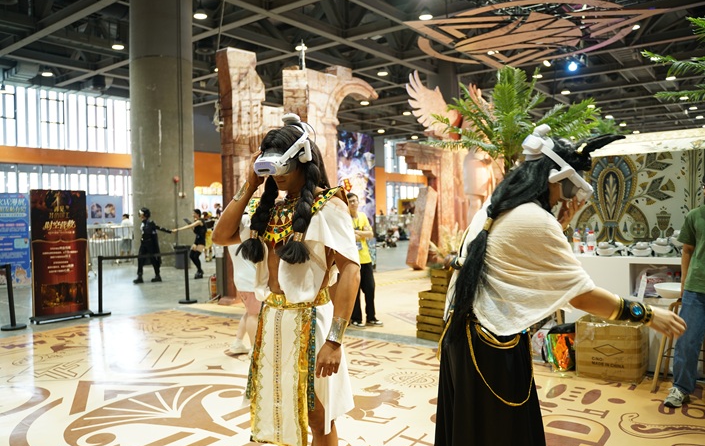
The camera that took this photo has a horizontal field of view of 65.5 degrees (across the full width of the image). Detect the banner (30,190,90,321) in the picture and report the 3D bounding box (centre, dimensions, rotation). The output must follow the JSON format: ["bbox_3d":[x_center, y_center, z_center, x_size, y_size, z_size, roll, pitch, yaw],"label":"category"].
[{"bbox_3d":[-4.350,0.457,8.200,0.800,1.880,0.420,-2,1,-40],"label":"banner"}]

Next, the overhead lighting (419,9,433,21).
[{"bbox_3d":[2.672,-7.563,19.936,0.500,0.380,0.500,-1,1,0],"label":"overhead lighting"}]

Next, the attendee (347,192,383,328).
[{"bbox_3d":[0.110,0.479,7.346,0.530,1.750,0.380,-1,1,-13],"label":"attendee"}]

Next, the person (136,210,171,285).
[{"bbox_3d":[-4.486,0.497,12.224,0.760,1.660,0.520,-1,1,-13],"label":"person"}]

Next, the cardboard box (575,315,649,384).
[{"bbox_3d":[2.370,1.130,5.000,0.505,0.490,0.470,0,1,36],"label":"cardboard box"}]

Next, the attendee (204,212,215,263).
[{"bbox_3d":[-4.536,0.426,17.305,0.460,1.600,0.350,0,1,18],"label":"attendee"}]

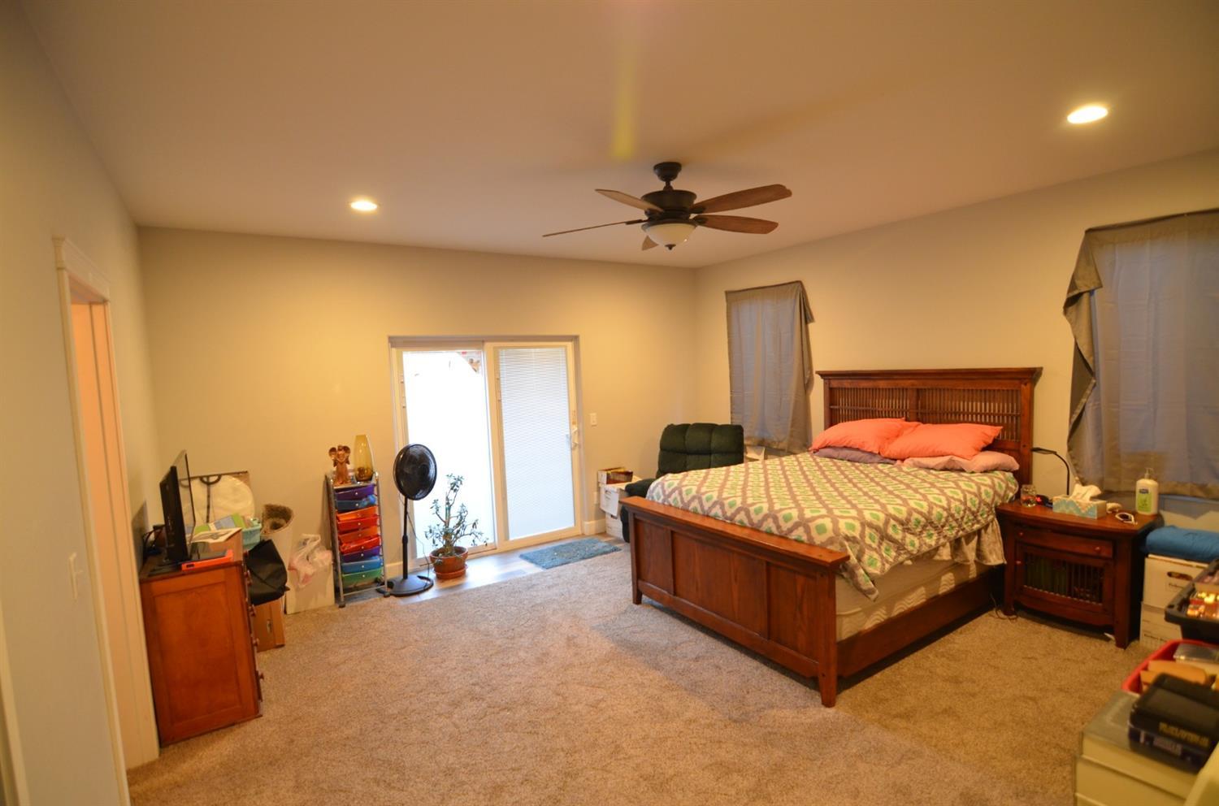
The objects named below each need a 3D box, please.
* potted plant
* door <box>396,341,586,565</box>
[{"bbox_3d":[-1.351,1.052,4.667,0.480,0.860,0.420,-5,4,-32],"label":"potted plant"},{"bbox_3d":[-1.056,0.418,5.105,1.700,1.990,0.120,-5,4,-32],"label":"door"}]

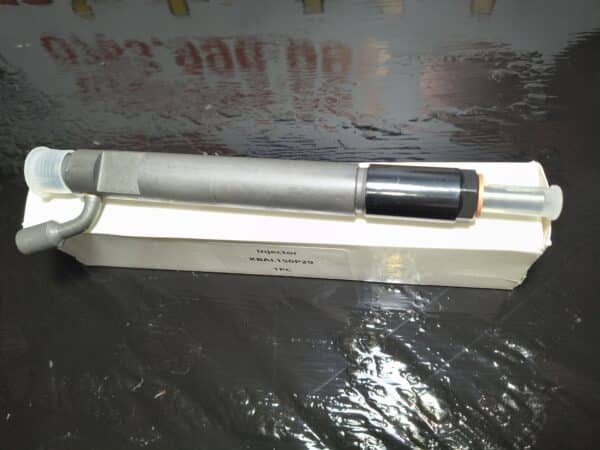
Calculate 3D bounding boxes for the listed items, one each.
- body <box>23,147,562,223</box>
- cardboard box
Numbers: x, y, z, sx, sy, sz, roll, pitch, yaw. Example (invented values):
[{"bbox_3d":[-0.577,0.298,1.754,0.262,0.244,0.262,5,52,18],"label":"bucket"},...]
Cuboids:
[{"bbox_3d":[-0.014,-0.019,0.200,0.234,0.024,0.024,5,65,12],"label":"body"},{"bbox_3d":[-0.014,-0.002,0.230,0.245,0.046,0.043,2,65,11],"label":"cardboard box"}]

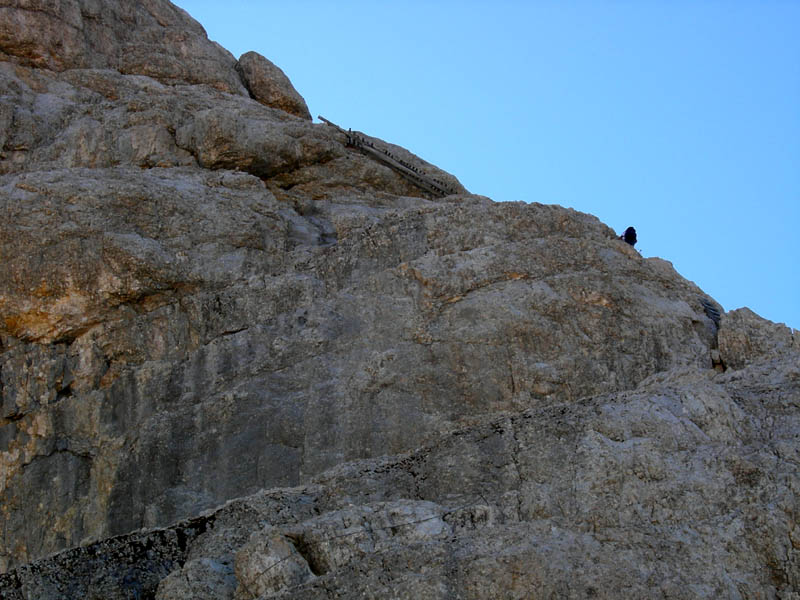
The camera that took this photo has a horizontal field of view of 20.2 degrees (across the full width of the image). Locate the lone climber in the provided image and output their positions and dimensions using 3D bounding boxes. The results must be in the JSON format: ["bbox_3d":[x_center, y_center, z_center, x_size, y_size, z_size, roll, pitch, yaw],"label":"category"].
[{"bbox_3d":[10.397,-2.616,102.000,0.650,1.500,0.650,-20,-32,37],"label":"lone climber"}]

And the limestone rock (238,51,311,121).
[{"bbox_3d":[-5.966,-10.215,107.000,3.400,3.100,2.700,0,-25,0],"label":"limestone rock"}]

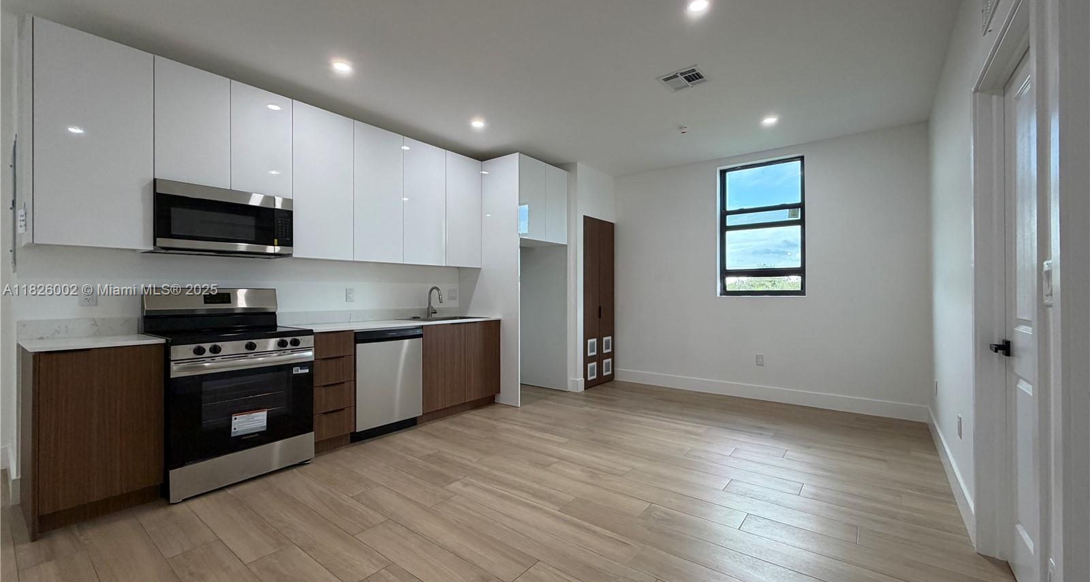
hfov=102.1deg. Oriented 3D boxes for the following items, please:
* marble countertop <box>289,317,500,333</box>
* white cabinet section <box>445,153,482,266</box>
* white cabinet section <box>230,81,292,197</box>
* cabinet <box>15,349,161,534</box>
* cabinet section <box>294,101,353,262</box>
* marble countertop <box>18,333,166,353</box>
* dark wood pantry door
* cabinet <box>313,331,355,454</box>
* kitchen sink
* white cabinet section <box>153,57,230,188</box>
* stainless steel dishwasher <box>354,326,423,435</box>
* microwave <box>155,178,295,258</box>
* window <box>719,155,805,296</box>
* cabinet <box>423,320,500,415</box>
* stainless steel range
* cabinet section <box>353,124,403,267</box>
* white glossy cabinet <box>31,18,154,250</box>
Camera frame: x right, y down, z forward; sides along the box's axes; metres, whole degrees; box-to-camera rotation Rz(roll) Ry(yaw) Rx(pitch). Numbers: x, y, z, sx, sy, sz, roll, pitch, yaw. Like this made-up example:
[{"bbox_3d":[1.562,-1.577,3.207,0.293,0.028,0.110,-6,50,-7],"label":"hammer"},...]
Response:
[{"bbox_3d":[-1.274,0.286,3.989,0.645,0.022,1.884,0,0,37],"label":"marble countertop"},{"bbox_3d":[-0.952,-0.805,4.575,0.347,1.127,0.477,0,0,37],"label":"white cabinet section"},{"bbox_3d":[-2.062,-1.011,3.118,0.347,0.714,0.380,0,0,37],"label":"white cabinet section"},{"bbox_3d":[-2.479,0.726,2.418,0.628,0.860,0.489,0,0,37],"label":"cabinet"},{"bbox_3d":[-1.807,-0.804,3.453,0.347,1.127,0.462,0,0,37],"label":"cabinet section"},{"bbox_3d":[-2.477,0.285,2.410,0.645,0.022,0.485,0,0,37],"label":"marble countertop"},{"bbox_3d":[0.670,0.142,5.497,0.041,2.043,0.750,0,0,37],"label":"dark wood pantry door"},{"bbox_3d":[-1.762,0.727,3.357,0.628,0.860,0.312,0,0,37],"label":"cabinet"},{"bbox_3d":[-0.983,0.371,4.330,0.425,0.198,0.720,0,0,37],"label":"kitchen sink"},{"bbox_3d":[-2.292,-1.011,2.817,0.347,0.714,0.378,0,0,37],"label":"white cabinet section"},{"bbox_3d":[-1.459,0.713,3.704,0.604,0.816,0.609,0,0,37],"label":"stainless steel dishwasher"},{"bbox_3d":[-2.200,-0.451,3.002,0.396,0.406,0.760,0,0,37],"label":"microwave"},{"bbox_3d":[2.374,-0.660,4.835,0.851,1.441,0.087,0,0,37],"label":"window"},{"bbox_3d":[-0.999,0.712,4.355,0.628,0.827,0.970,0,0,37],"label":"cabinet"},{"bbox_3d":[-2.068,0.567,2.910,0.705,1.178,0.767,0,0,37],"label":"stainless steel range"},{"bbox_3d":[-1.527,-0.804,3.821,0.347,1.127,0.465,0,0,37],"label":"cabinet section"},{"bbox_3d":[-2.587,-0.812,2.520,0.373,1.141,0.471,0,0,37],"label":"white glossy cabinet"}]

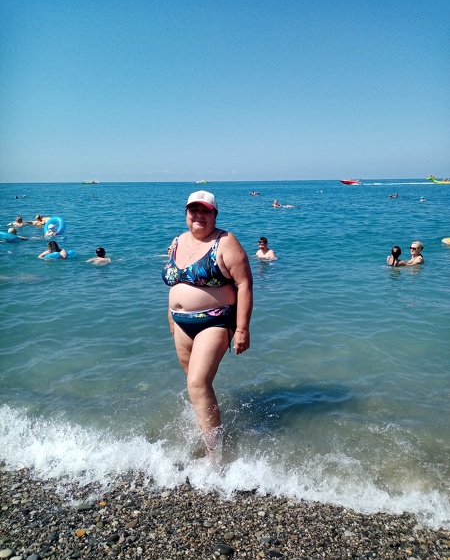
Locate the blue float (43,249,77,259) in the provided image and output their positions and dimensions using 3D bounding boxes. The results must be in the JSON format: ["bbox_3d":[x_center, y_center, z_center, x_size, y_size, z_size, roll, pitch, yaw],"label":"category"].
[{"bbox_3d":[-3.498,-0.530,9.600,0.720,0.200,0.720,-5,13,-20],"label":"blue float"}]

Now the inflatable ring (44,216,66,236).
[{"bbox_3d":[-5.045,-1.561,13.400,0.680,0.680,0.180,-5,5,-20],"label":"inflatable ring"}]

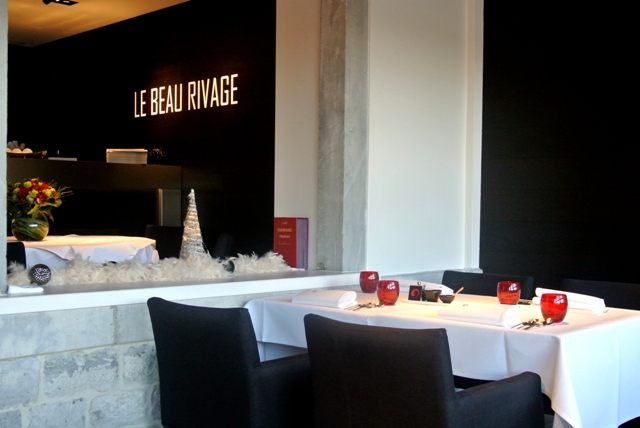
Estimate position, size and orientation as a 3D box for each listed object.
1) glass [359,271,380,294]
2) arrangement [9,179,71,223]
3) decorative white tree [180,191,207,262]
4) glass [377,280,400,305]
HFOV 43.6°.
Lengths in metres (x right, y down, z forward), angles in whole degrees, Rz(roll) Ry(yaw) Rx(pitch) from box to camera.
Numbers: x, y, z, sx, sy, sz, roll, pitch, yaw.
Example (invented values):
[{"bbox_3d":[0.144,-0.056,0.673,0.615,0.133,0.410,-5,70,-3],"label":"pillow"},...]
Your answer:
[{"bbox_3d":[0.220,0.302,3.530,0.088,0.091,0.088,1,1,0],"label":"glass"},{"bbox_3d":[-2.083,-0.098,5.800,0.500,0.320,0.460,1,1,0],"label":"arrangement"},{"bbox_3d":[-0.546,0.074,3.500,0.145,0.365,0.145,1,1,0],"label":"decorative white tree"},{"bbox_3d":[0.265,0.306,3.090,0.088,0.091,0.088,1,1,0],"label":"glass"}]

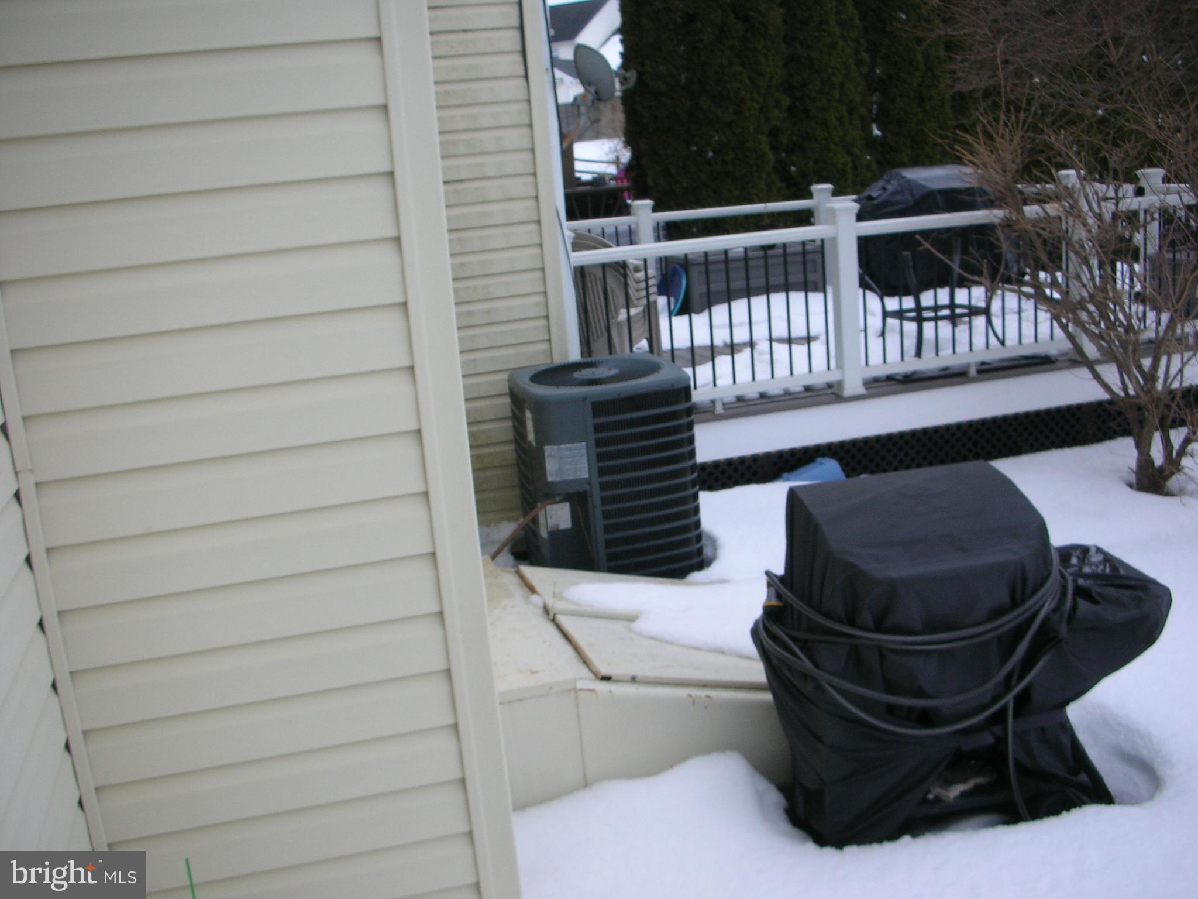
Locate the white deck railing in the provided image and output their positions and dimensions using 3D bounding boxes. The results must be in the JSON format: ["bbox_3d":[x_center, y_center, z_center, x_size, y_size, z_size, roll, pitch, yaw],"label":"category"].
[{"bbox_3d":[1.574,-1.140,7.786,4.220,1.050,2.550,-8,14,-13],"label":"white deck railing"}]

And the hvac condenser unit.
[{"bbox_3d":[0.023,0.114,5.476,0.725,0.930,0.725,-10,15,-19],"label":"hvac condenser unit"}]

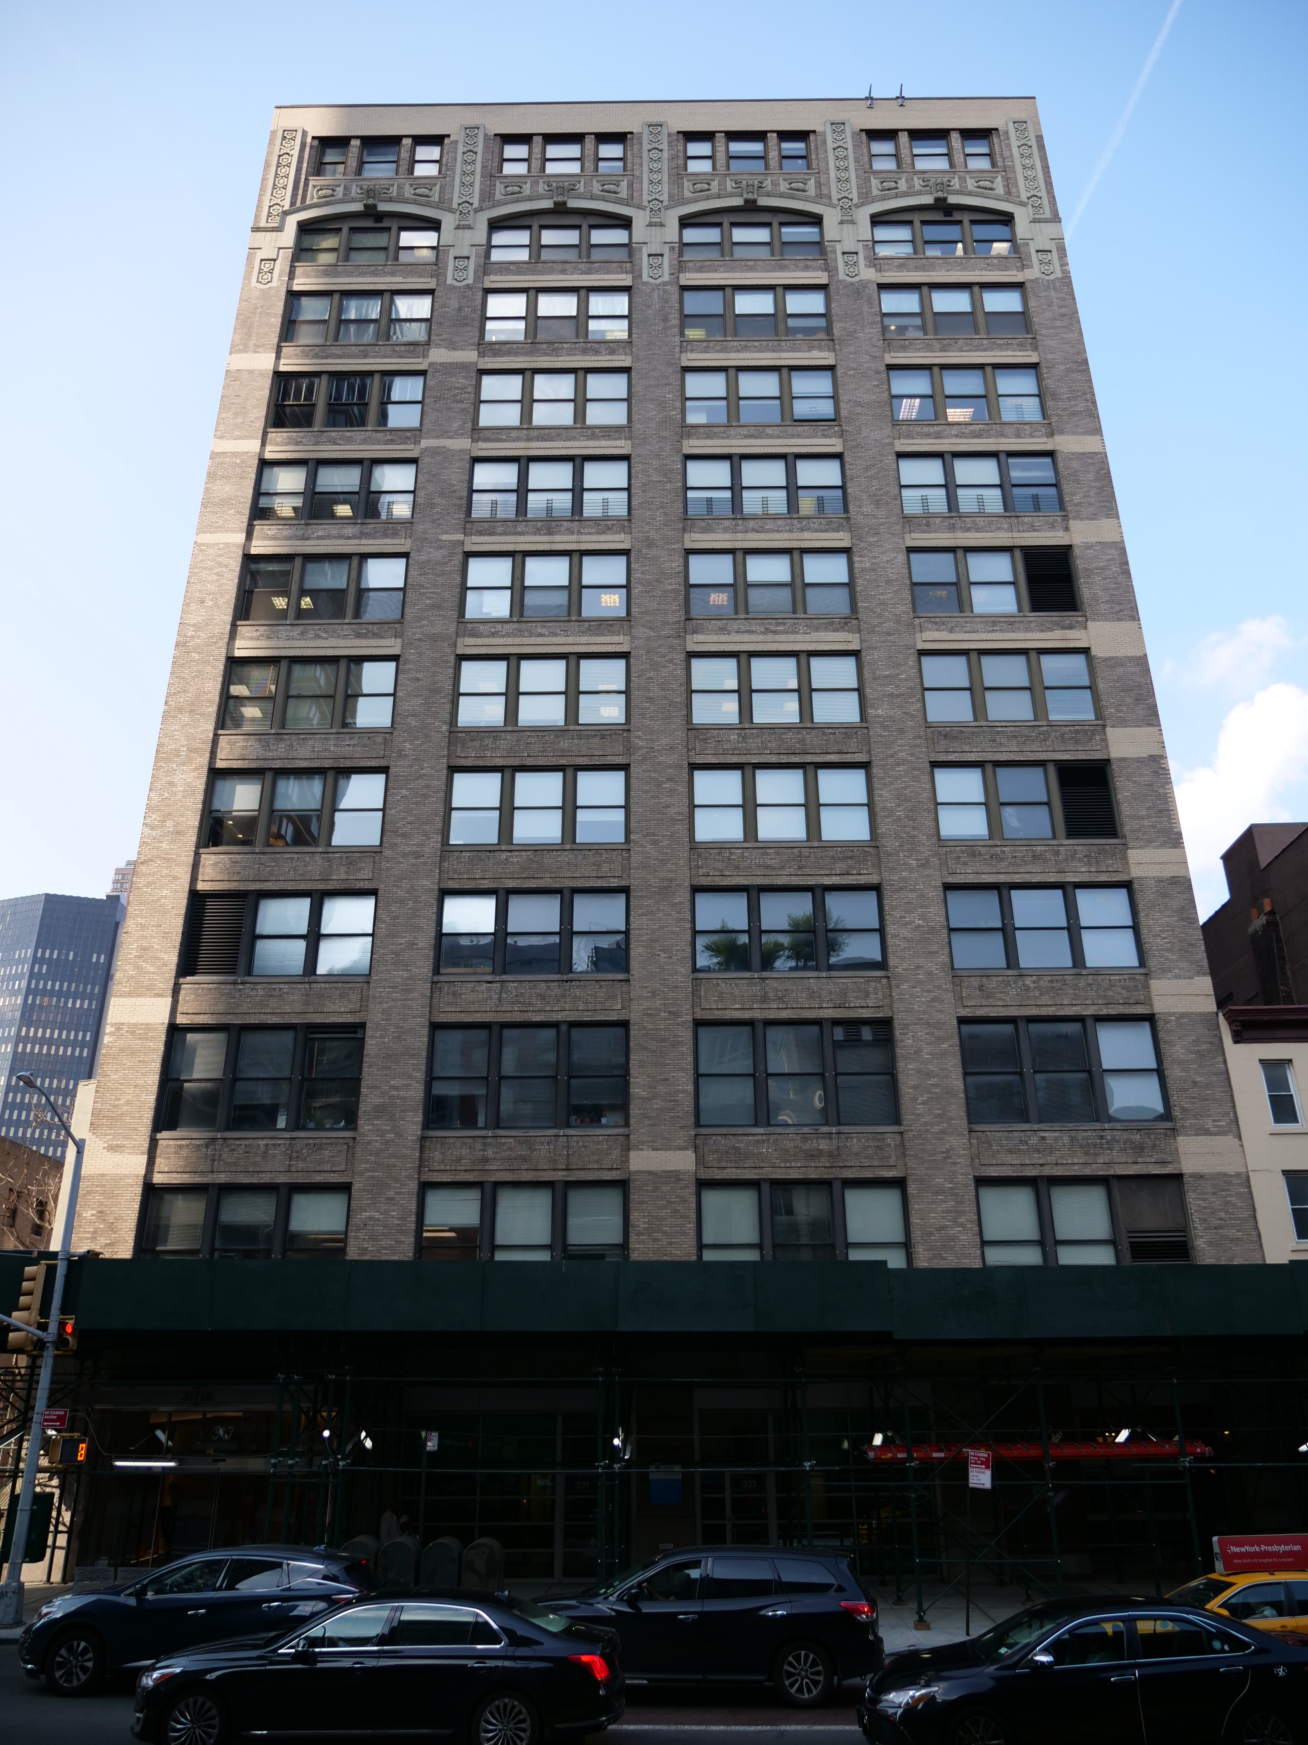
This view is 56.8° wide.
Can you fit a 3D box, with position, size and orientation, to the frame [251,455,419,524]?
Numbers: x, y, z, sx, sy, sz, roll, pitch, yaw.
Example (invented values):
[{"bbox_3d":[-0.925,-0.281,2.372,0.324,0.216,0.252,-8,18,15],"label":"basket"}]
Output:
[{"bbox_3d":[-9.517,-11.426,36.173,4.727,2.509,0.300,-1,-24,0],"label":"frame"}]

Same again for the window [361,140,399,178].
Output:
[{"bbox_3d":[-10.107,-26.281,44.544,1.228,2.054,0.200,0,-24,0],"label":"window"}]

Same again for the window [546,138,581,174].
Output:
[{"bbox_3d":[-3.153,-25.146,42.491,1.248,1.808,0.220,-1,-24,0],"label":"window"}]

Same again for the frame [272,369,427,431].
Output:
[{"bbox_3d":[-9.550,-14.860,38.068,4.655,2.522,0.220,-1,-24,0],"label":"frame"}]

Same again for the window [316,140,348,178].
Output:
[{"bbox_3d":[-11.491,-25.454,43.141,0.967,1.973,0.200,-1,-24,1],"label":"window"}]

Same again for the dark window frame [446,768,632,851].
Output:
[{"bbox_3d":[-3.224,-1.837,33.654,5.035,2.540,0.200,0,-24,0],"label":"dark window frame"}]

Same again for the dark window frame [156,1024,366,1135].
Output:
[{"bbox_3d":[-9.650,5.067,29.827,4.838,2.754,0.200,-1,-24,1],"label":"dark window frame"}]

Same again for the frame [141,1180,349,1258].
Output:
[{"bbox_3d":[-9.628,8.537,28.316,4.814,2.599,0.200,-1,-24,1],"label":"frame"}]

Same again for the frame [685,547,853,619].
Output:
[{"bbox_3d":[3.265,-8.302,34.689,4.730,2.506,0.300,-1,-24,0],"label":"frame"}]

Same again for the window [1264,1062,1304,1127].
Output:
[{"bbox_3d":[15.698,5.532,30.167,0.760,1.611,0.200,0,-24,0],"label":"window"}]

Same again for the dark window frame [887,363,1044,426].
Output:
[{"bbox_3d":[10.184,-15.680,39.611,4.828,2.704,0.200,0,-24,0],"label":"dark window frame"}]

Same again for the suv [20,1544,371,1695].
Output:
[{"bbox_3d":[-6.140,10.323,16.951,4.890,1.690,1.920,-1,-24,0],"label":"suv"}]

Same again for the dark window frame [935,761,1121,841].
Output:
[{"bbox_3d":[9.724,-1.848,31.819,4.633,2.355,0.300,-1,-24,0],"label":"dark window frame"}]

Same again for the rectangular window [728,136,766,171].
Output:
[{"bbox_3d":[3.288,-25.557,42.991,1.240,1.823,0.200,-1,-24,1],"label":"rectangular window"}]

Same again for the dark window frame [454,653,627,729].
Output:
[{"bbox_3d":[-3.117,-5.075,33.713,4.747,2.428,0.220,-1,-24,0],"label":"dark window frame"}]

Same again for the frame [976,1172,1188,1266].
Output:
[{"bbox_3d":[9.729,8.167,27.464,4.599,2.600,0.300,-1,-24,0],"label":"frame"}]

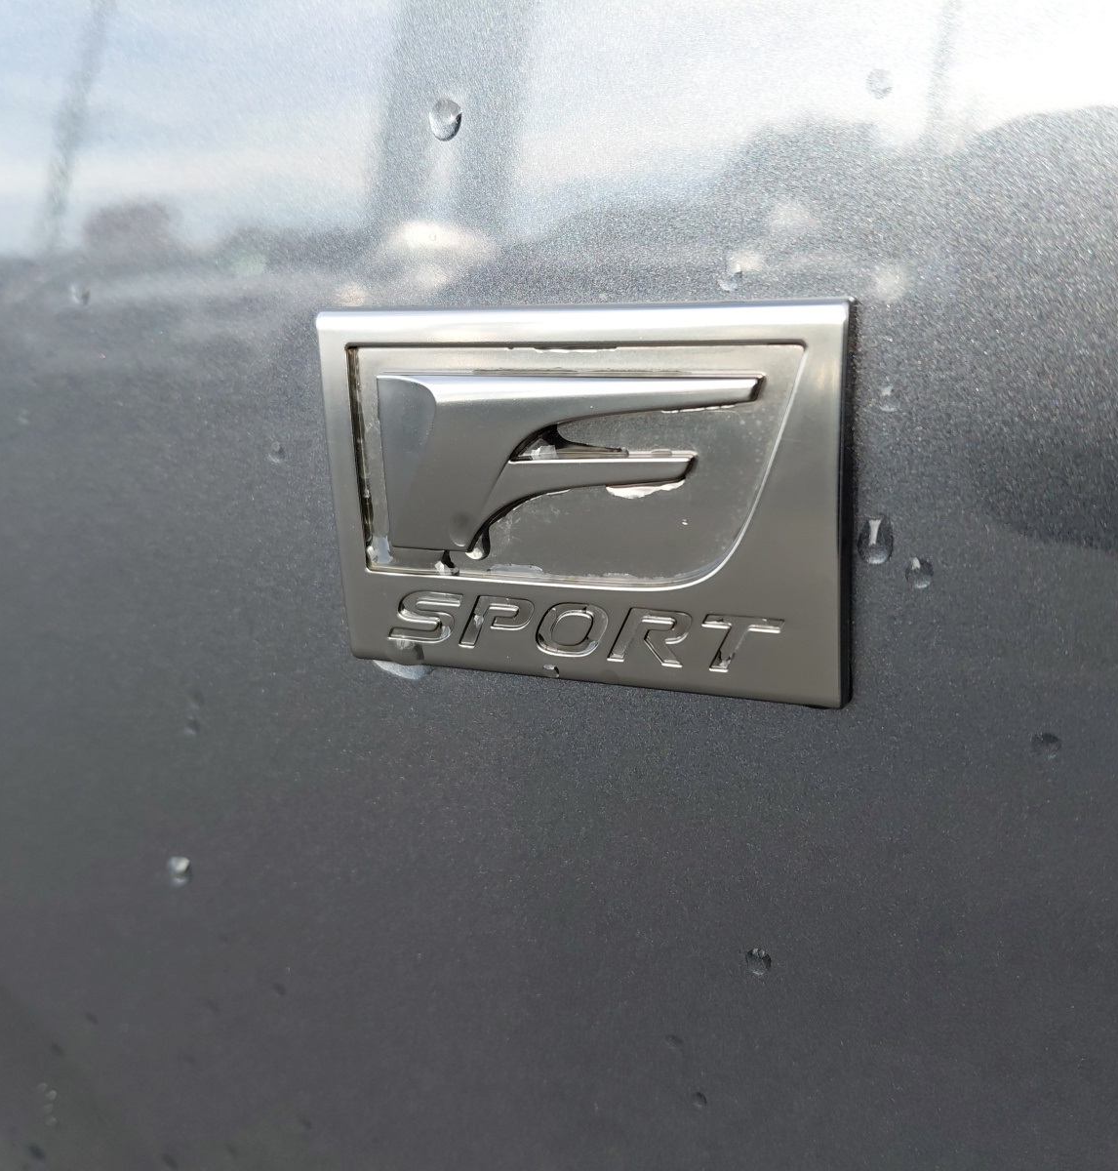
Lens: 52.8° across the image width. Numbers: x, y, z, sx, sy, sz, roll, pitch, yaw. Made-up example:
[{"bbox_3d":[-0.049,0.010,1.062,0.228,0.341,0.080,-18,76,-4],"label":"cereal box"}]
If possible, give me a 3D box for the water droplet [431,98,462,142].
[{"bbox_3d":[-0.013,-0.055,0.133,0.004,0.005,0.002,4,19,21],"label":"water droplet"}]

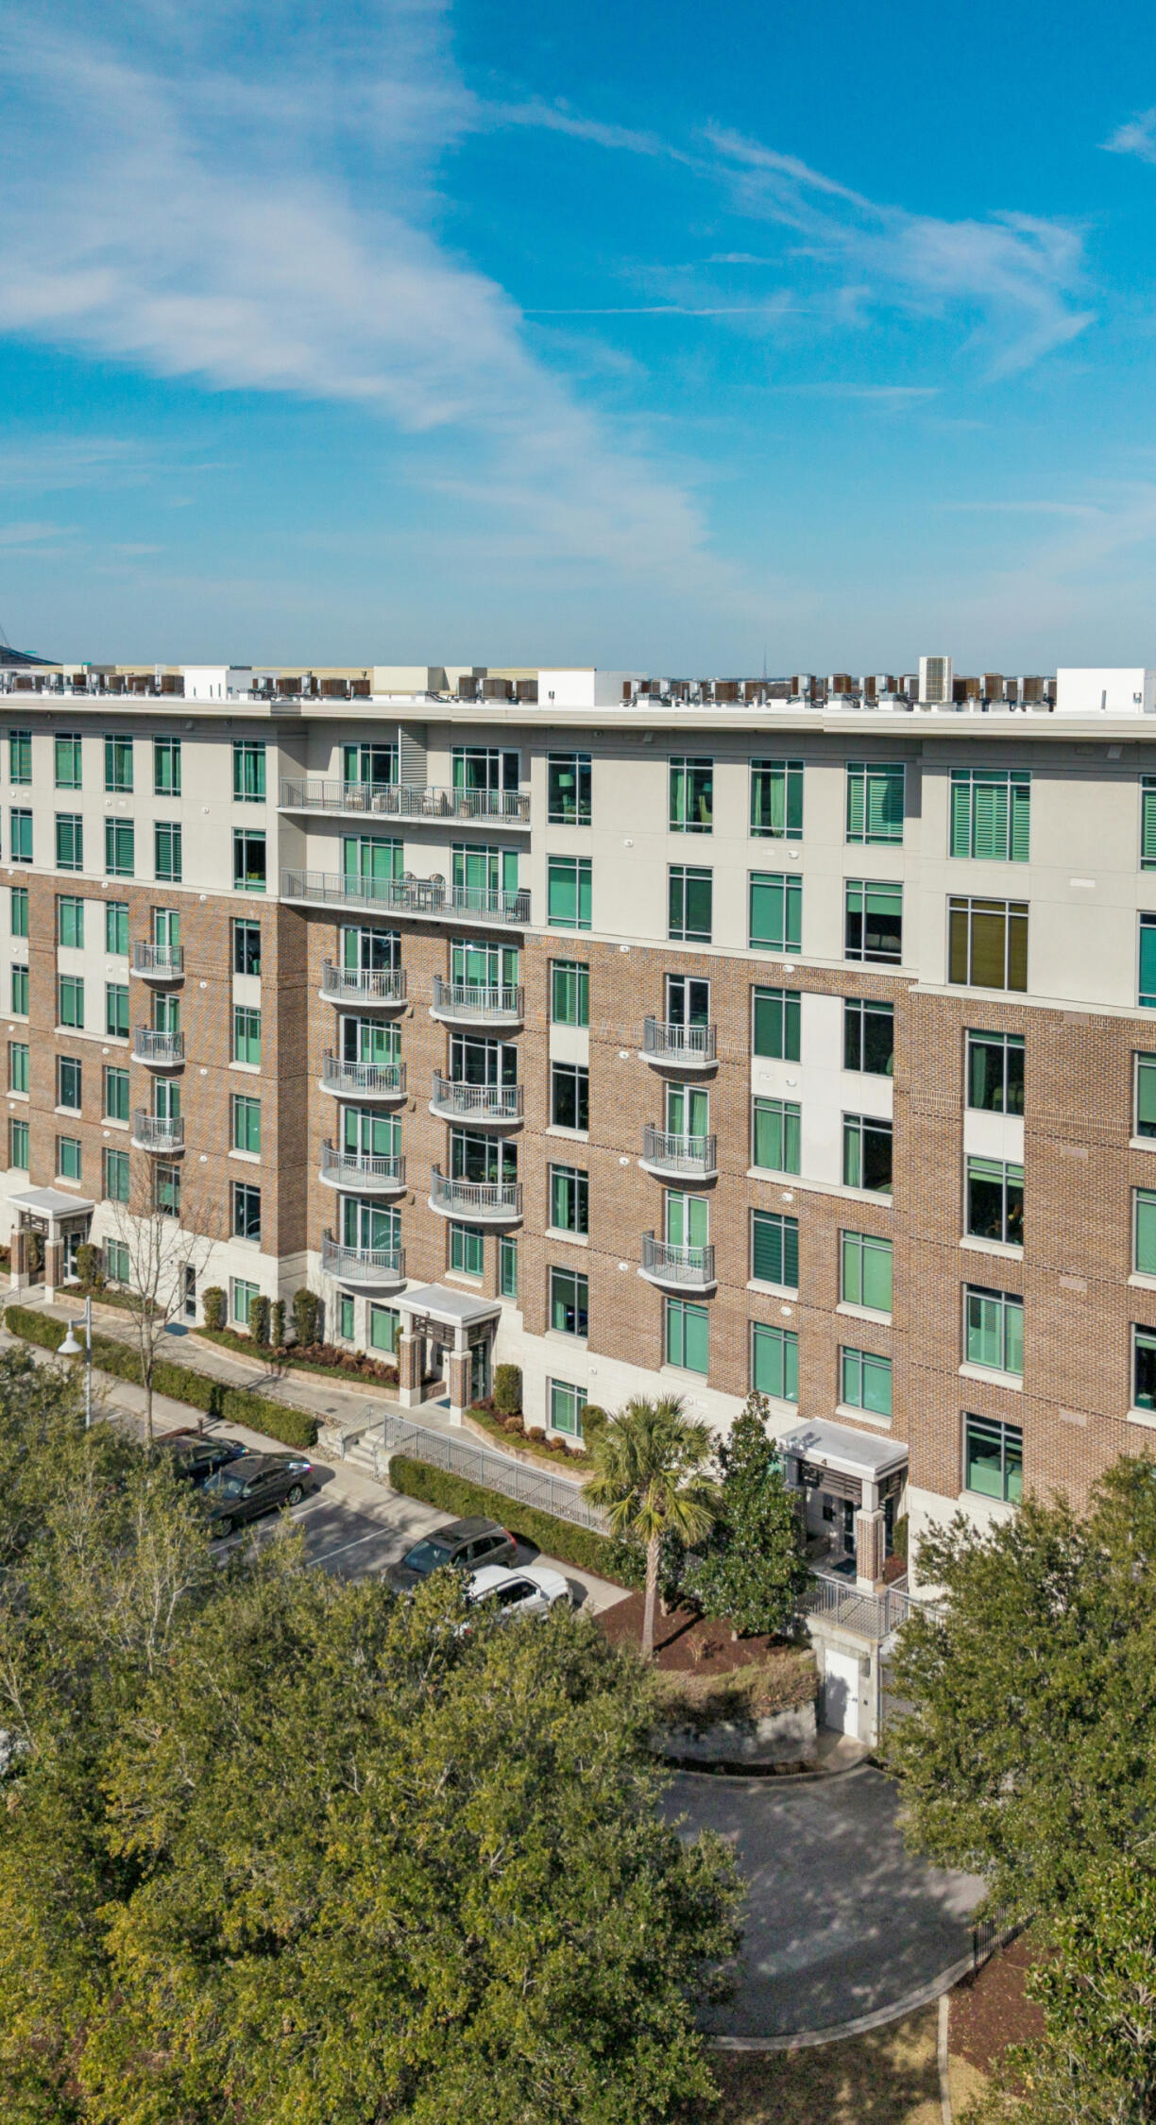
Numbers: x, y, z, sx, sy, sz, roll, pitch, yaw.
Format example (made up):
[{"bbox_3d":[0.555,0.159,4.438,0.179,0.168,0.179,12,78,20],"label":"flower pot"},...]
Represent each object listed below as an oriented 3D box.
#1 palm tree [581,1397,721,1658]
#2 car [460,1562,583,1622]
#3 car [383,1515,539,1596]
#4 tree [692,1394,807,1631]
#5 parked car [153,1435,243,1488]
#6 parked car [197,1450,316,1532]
[{"bbox_3d":[1.813,11.745,49.500,3.400,6.300,3.400,0,10,0],"label":"palm tree"},{"bbox_3d":[-1.898,14.378,52.401,1.820,1.460,4.450,9,14,39],"label":"car"},{"bbox_3d":[-3.461,13.896,54.375,1.860,1.640,4.550,9,14,39],"label":"car"},{"bbox_3d":[4.511,11.965,51.353,3.100,6.600,3.100,0,11,0],"label":"tree"},{"bbox_3d":[-12.337,12.691,60.930,1.830,1.460,4.600,9,14,39],"label":"parked car"},{"bbox_3d":[-10.030,12.579,58.100,1.850,1.470,4.850,9,13,41],"label":"parked car"}]

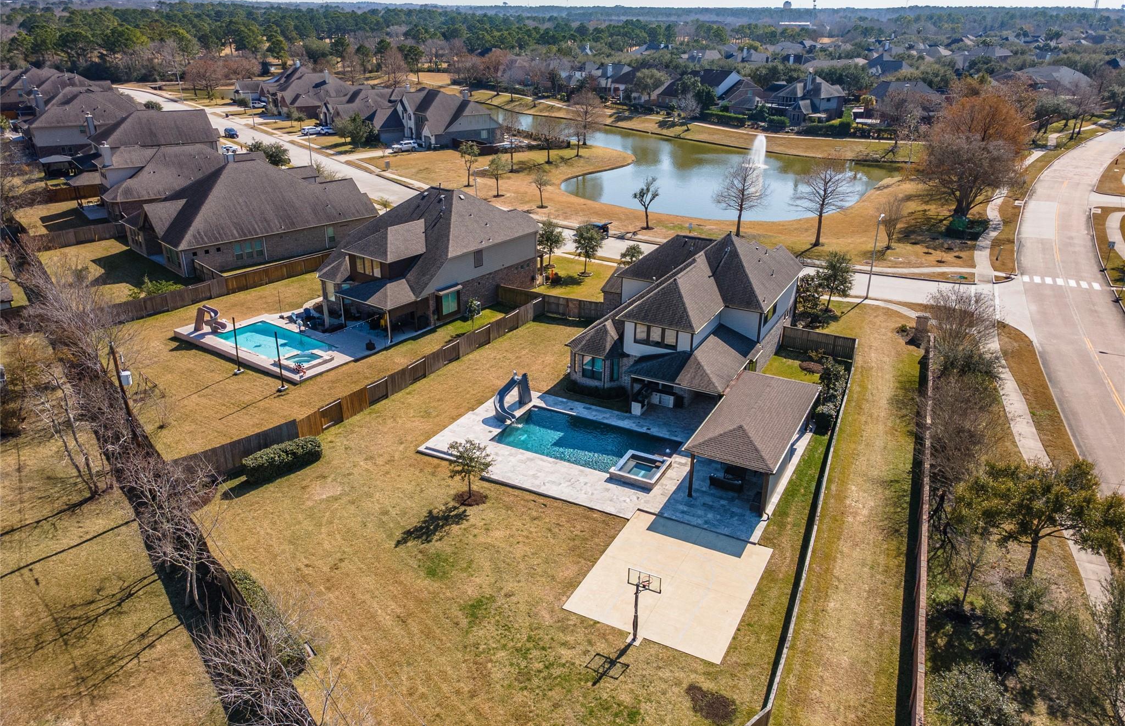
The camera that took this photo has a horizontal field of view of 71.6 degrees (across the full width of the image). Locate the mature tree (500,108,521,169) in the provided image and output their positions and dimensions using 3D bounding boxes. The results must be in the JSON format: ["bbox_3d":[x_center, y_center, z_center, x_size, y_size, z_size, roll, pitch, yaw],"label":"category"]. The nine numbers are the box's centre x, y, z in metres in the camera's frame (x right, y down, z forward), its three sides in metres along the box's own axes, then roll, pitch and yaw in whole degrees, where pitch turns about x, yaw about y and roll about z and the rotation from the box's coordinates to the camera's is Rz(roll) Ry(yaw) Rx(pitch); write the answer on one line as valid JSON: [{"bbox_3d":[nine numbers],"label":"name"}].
[{"bbox_3d":[-10.091,-44.305,155.465,4.800,12.105,4.800,-1,25,-3],"label":"mature tree"}]

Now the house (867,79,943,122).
[{"bbox_3d":[106.205,-82.157,242.394,20.500,10.800,17.000,-3,25,-8],"label":"house"}]

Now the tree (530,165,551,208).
[{"bbox_3d":[-3.447,-29.298,130.019,3.300,6.793,3.300,1,25,0],"label":"tree"}]

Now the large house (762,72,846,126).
[{"bbox_3d":[73.194,-81.303,238.329,20.000,12.000,18.000,-21,33,-39],"label":"large house"}]

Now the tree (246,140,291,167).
[{"bbox_3d":[-59.262,-42.160,157.565,7.600,5.600,6.500,-8,26,-18],"label":"tree"}]

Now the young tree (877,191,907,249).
[{"bbox_3d":[47.001,-20.126,110.284,4.100,7.675,4.100,1,25,0],"label":"young tree"}]

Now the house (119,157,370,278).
[{"bbox_3d":[-42.339,-22.058,107.248,28.000,11.200,18.500,-21,33,-39],"label":"house"}]

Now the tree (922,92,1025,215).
[{"bbox_3d":[66.215,-33.198,124.929,16.000,18.600,16.000,13,27,25],"label":"tree"}]

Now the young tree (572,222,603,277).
[{"bbox_3d":[2.946,-14.372,98.039,3.800,6.611,3.800,1,25,0],"label":"young tree"}]

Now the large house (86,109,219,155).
[{"bbox_3d":[-80.723,-44.071,155.183,21.000,11.000,18.000,-14,29,-29],"label":"large house"}]

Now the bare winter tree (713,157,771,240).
[{"bbox_3d":[26.018,-23.727,112.273,8.223,11.296,8.223,6,25,12],"label":"bare winter tree"}]

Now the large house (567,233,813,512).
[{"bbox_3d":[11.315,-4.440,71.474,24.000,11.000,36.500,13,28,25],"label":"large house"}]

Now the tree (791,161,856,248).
[{"bbox_3d":[36.683,-22.086,109.054,9.000,11.700,9.000,9,26,17],"label":"tree"}]

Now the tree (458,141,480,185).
[{"bbox_3d":[-17.276,-36.421,142.587,4.017,8.073,4.017,-2,25,-6],"label":"tree"}]

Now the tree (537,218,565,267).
[{"bbox_3d":[-1.668,-15.740,101.295,3.700,6.276,3.700,1,25,0],"label":"tree"}]

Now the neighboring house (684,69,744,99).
[{"bbox_3d":[50.028,-93.755,265.960,16.500,11.000,20.000,20,31,35],"label":"neighboring house"}]

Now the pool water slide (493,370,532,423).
[{"bbox_3d":[-4.120,2.498,65.023,2.700,3.100,5.000,13,28,25],"label":"pool water slide"}]

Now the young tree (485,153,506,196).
[{"bbox_3d":[-11.386,-32.596,135.499,3.664,7.190,3.664,-1,25,-4],"label":"young tree"}]

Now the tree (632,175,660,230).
[{"bbox_3d":[12.760,-23.960,117.192,3.800,7.800,3.800,3,25,6],"label":"tree"}]

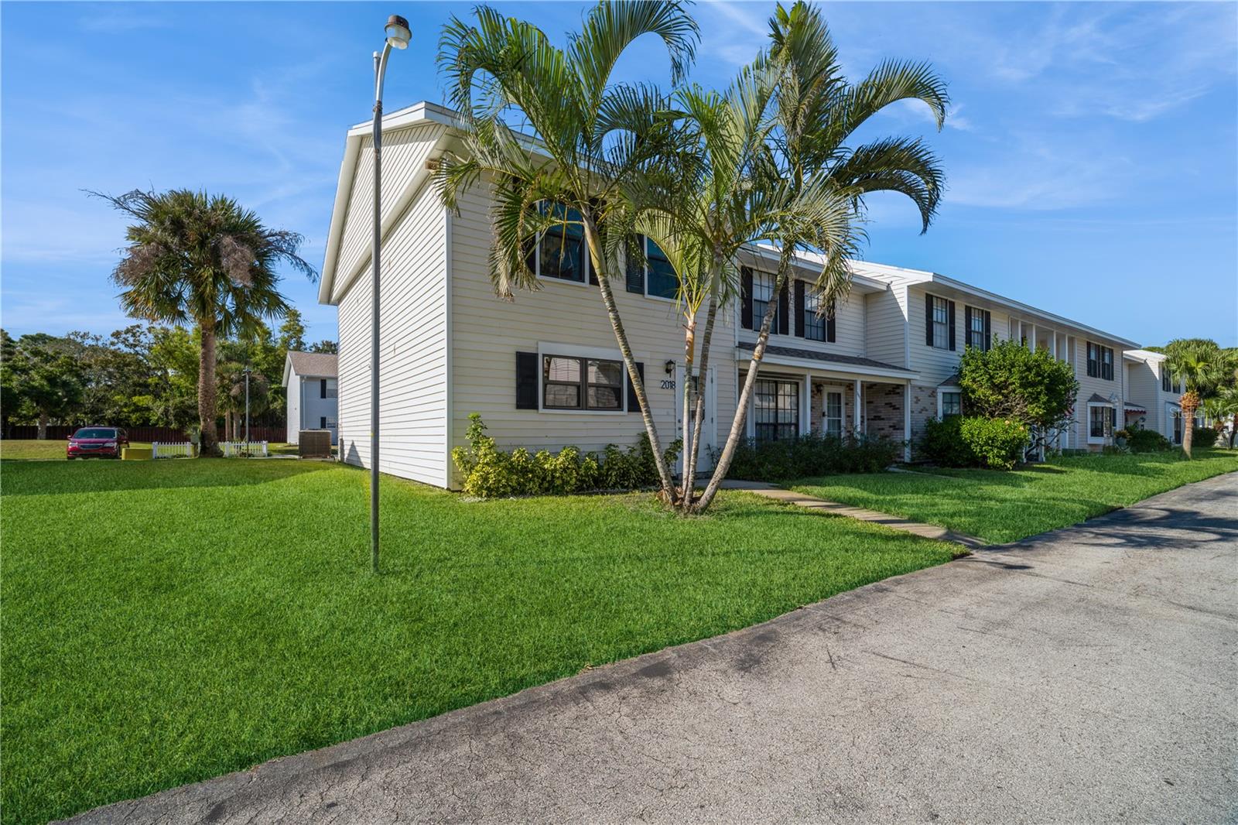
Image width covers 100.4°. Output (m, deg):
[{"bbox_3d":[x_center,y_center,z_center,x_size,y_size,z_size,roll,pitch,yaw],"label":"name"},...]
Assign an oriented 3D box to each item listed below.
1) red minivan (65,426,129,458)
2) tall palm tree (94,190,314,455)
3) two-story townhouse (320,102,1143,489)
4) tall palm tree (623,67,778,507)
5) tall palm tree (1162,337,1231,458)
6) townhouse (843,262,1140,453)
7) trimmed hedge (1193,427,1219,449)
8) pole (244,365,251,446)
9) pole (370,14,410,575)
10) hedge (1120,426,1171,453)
[{"bbox_3d":[-29.652,1.730,29.300,1.880,1.700,4.750,1,-2,-38],"label":"red minivan"},{"bbox_3d":[-15.787,-3.348,19.867,5.800,10.100,5.800,1,-2,-34],"label":"tall palm tree"},{"bbox_3d":[8.602,-2.267,21.044,34.300,7.680,11.300,1,-2,-34],"label":"two-story townhouse"},{"bbox_3d":[1.153,-1.802,7.450,2.200,6.200,2.100,0,-2,0],"label":"tall palm tree"},{"bbox_3d":[24.943,-0.600,22.387,2.300,5.350,2.300,1,-2,-34],"label":"tall palm tree"},{"bbox_3d":[14.511,-2.067,24.074,21.000,7.480,9.800,1,-2,-34],"label":"townhouse"},{"bbox_3d":[35.981,1.537,31.411,2.600,1.200,1.300,1,-2,-34],"label":"trimmed hedge"},{"bbox_3d":[-18.368,-0.004,25.576,0.450,4.600,0.400,-1,-2,37],"label":"pole"},{"bbox_3d":[-1.993,-1.013,4.510,0.450,4.830,0.220,-1,-2,30],"label":"pole"},{"bbox_3d":[27.575,1.308,26.899,3.600,1.250,1.400,1,-2,-34],"label":"hedge"}]

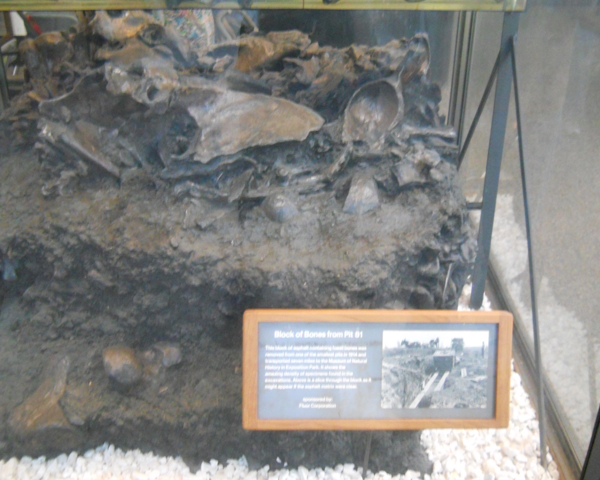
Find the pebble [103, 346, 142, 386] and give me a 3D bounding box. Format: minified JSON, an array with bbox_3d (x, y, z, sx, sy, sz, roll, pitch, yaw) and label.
[{"bbox_3d":[-0.435,0.308,1.670,0.092,0.083,0.077,-2,23,-5],"label":"pebble"}]

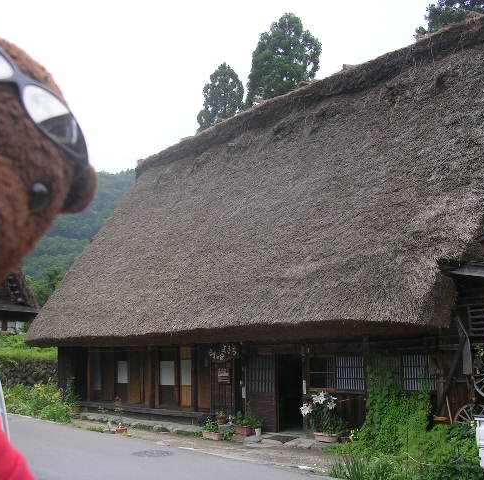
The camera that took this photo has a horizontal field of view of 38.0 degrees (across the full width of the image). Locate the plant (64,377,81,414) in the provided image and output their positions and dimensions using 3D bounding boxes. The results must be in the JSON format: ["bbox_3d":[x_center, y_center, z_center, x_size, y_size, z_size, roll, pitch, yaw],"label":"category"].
[{"bbox_3d":[-5.514,5.049,22.860,0.420,1.200,0.420,7,-12,-38],"label":"plant"}]

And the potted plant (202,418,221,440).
[{"bbox_3d":[-0.654,4.179,15.576,0.240,0.450,0.450,8,-13,-39],"label":"potted plant"}]

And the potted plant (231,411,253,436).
[{"bbox_3d":[-0.014,4.158,15.946,0.280,0.570,0.500,7,-12,-38],"label":"potted plant"}]

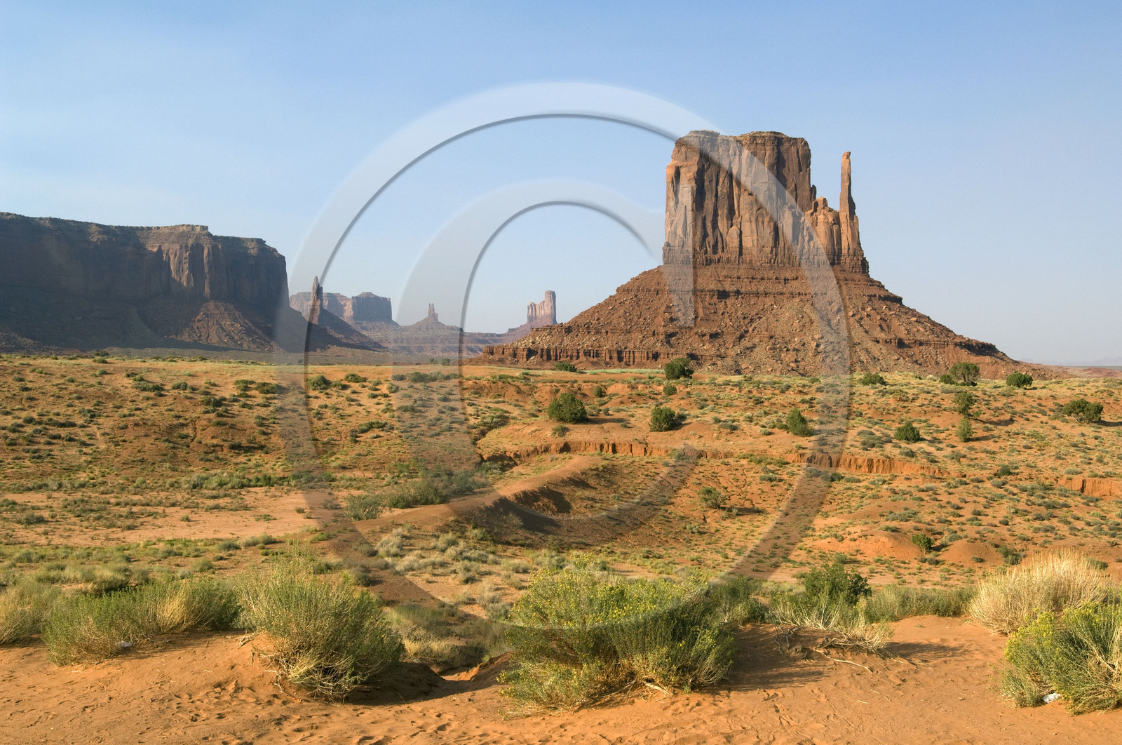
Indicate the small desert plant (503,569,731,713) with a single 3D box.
[{"bbox_3d":[0.330,1.510,6.800,1.320,0.710,1.050,0,1,0],"label":"small desert plant"}]

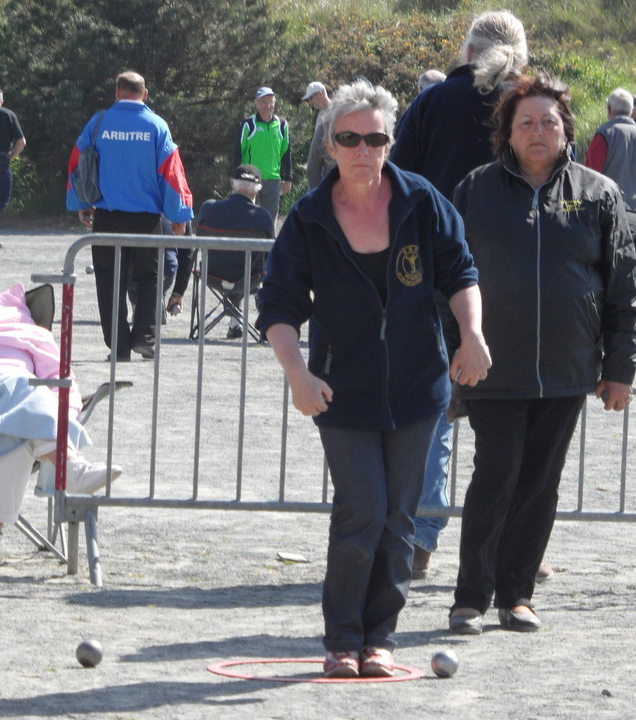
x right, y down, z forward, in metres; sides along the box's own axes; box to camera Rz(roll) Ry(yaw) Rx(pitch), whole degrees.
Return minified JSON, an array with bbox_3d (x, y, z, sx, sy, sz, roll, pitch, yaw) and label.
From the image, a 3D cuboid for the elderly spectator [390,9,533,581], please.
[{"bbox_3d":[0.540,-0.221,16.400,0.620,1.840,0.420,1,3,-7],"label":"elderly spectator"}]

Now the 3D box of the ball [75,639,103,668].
[{"bbox_3d":[-0.613,0.791,13.420,0.072,0.072,0.072,1,3,0],"label":"ball"}]

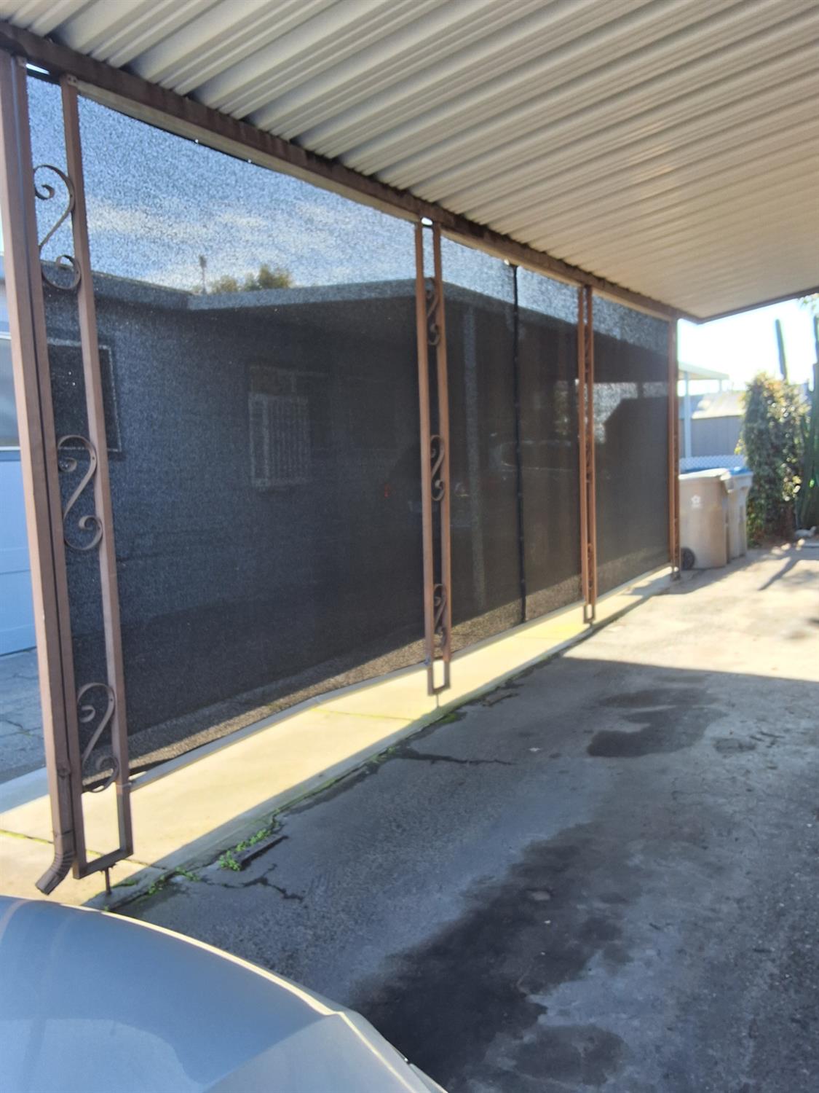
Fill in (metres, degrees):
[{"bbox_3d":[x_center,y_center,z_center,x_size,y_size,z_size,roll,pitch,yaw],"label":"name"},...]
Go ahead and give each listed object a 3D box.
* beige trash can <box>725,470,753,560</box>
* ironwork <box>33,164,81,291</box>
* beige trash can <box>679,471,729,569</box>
[{"bbox_3d":[3.859,-0.400,11.115,0.770,1.100,0.660,2,7,32],"label":"beige trash can"},{"bbox_3d":[-1.159,-1.047,2.910,0.024,0.400,0.165,2,7,32],"label":"ironwork"},{"bbox_3d":[3.392,-0.294,10.370,0.770,1.100,0.660,0,7,20],"label":"beige trash can"}]

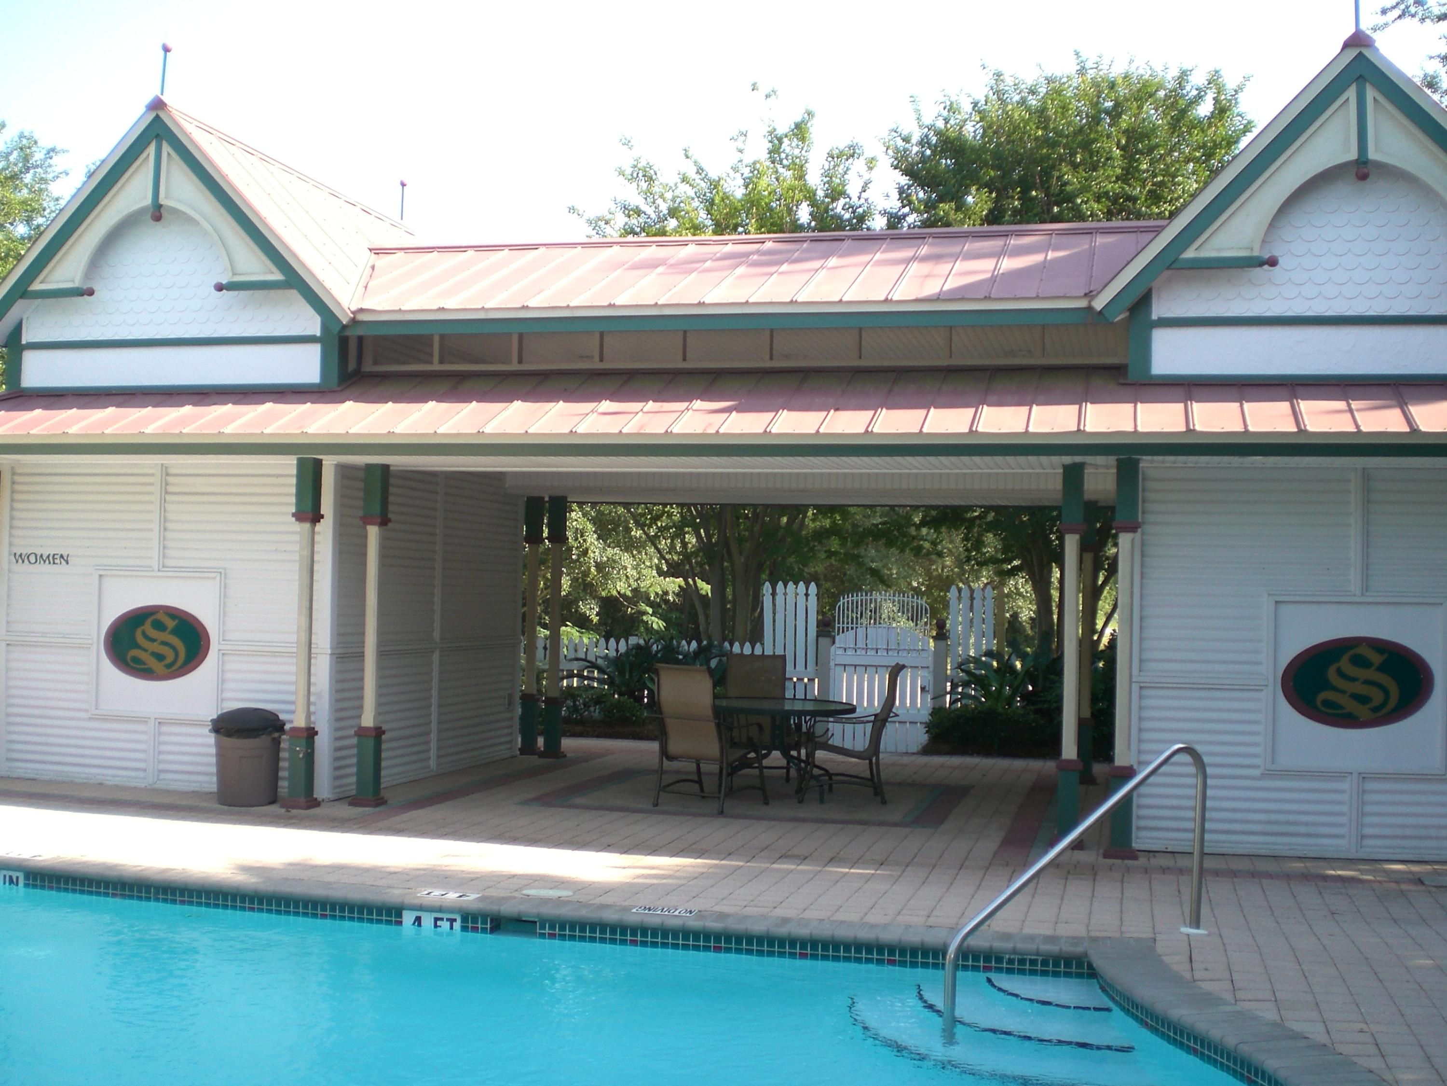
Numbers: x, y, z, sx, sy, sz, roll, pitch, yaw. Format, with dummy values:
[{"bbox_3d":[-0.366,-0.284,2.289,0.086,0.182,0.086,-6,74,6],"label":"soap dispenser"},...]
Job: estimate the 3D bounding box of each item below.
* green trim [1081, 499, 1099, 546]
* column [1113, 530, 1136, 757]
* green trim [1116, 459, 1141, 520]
[{"bbox_3d":[3.142,-0.166,13.608,0.129,0.382,0.129,1,-2,15],"label":"green trim"},{"bbox_3d":[2.434,0.642,9.625,0.096,1.405,0.096,1,-2,15],"label":"column"},{"bbox_3d":[2.486,-0.327,9.748,0.145,0.385,0.145,1,-2,13],"label":"green trim"}]

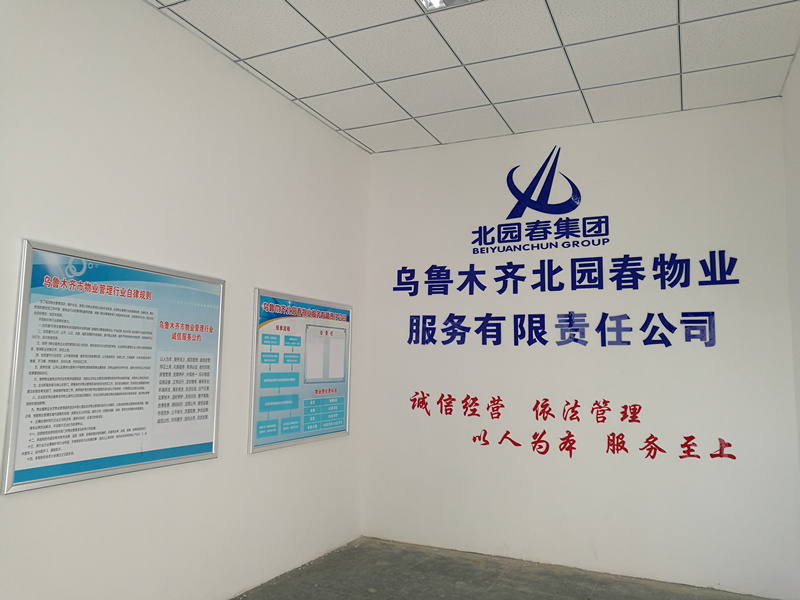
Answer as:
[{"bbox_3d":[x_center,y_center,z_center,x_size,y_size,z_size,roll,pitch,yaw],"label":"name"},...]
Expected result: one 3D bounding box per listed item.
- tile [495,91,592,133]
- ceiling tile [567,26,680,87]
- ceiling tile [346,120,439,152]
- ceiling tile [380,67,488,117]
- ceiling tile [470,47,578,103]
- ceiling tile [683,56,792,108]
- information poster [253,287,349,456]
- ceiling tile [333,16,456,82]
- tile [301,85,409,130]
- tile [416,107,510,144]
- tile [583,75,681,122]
[{"bbox_3d":[1.038,-1.335,4.477,0.600,0.020,0.585,-2,-7,25],"label":"tile"},{"bbox_3d":[1.332,-1.418,3.691,0.600,0.020,0.600,-2,-7,25],"label":"ceiling tile"},{"bbox_3d":[-0.049,-1.306,4.985,0.594,0.018,0.584,-2,-7,25],"label":"ceiling tile"},{"bbox_3d":[0.244,-1.383,4.196,0.600,0.020,0.600,-2,-7,25],"label":"ceiling tile"},{"bbox_3d":[0.788,-1.401,3.943,0.600,0.020,0.600,-2,-7,25],"label":"ceiling tile"},{"bbox_3d":[2.123,-1.370,3.973,0.593,0.020,0.585,-2,-7,25],"label":"ceiling tile"},{"bbox_3d":[-0.647,0.493,4.375,0.025,1.005,1.205,-2,-7,25],"label":"information poster"},{"bbox_3d":[-0.008,-1.454,3.657,0.594,0.018,0.594,-2,-7,25],"label":"ceiling tile"},{"bbox_3d":[-0.299,-1.371,4.450,0.594,0.018,0.594,-2,-7,25],"label":"tile"},{"bbox_3d":[0.495,-1.325,4.733,0.594,0.018,0.584,-2,-7,25],"label":"tile"},{"bbox_3d":[1.582,-1.353,4.224,0.600,0.020,0.585,-2,-7,25],"label":"tile"}]

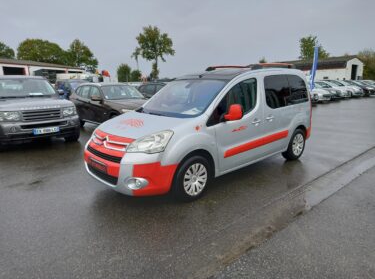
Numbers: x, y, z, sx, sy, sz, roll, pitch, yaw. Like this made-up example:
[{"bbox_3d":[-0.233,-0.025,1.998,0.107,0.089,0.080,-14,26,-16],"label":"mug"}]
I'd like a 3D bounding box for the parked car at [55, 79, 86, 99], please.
[{"bbox_3d":[-7.200,-3.016,17.400,1.800,1.650,4.350,-11,16,-39],"label":"parked car"}]

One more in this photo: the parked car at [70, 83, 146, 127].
[{"bbox_3d":[-2.700,-1.276,9.650,1.820,1.540,4.420,-11,17,-41],"label":"parked car"}]

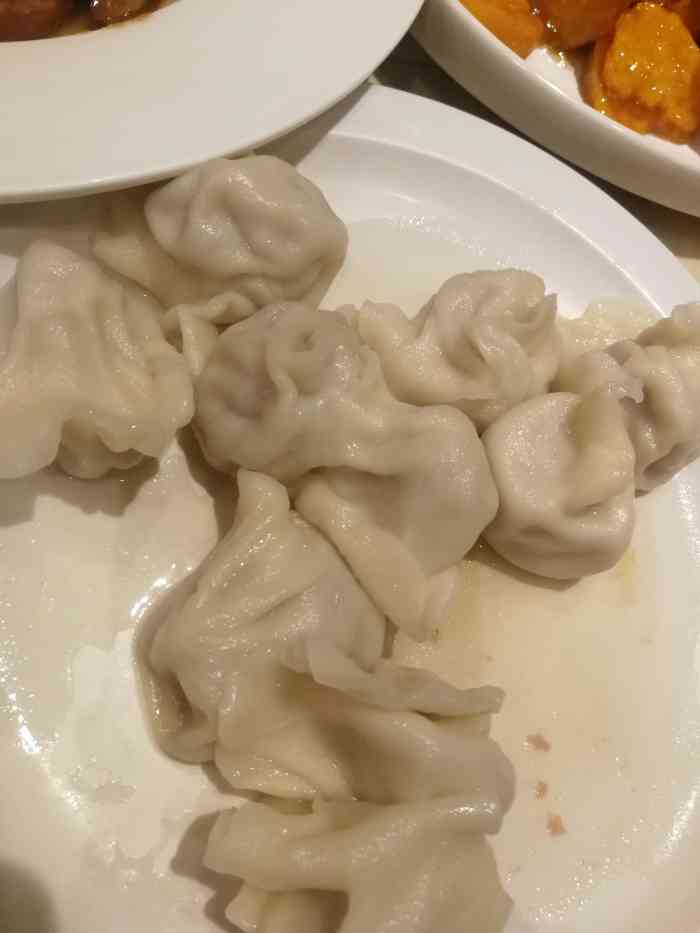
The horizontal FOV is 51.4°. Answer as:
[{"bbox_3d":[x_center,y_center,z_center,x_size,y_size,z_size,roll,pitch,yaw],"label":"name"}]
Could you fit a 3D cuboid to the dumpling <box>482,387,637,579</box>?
[{"bbox_3d":[0.060,0.004,0.208,0.041,0.032,0.055,16,63,-9],"label":"dumpling"}]

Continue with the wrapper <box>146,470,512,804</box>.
[{"bbox_3d":[-0.006,0.048,0.168,0.085,0.034,0.058,27,62,-3],"label":"wrapper"}]

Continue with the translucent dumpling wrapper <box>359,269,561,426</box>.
[{"bbox_3d":[0.036,-0.036,0.219,0.061,0.032,0.044,-10,70,-20],"label":"translucent dumpling wrapper"}]

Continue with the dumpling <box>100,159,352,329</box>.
[{"bbox_3d":[-0.033,-0.065,0.210,0.062,0.034,0.044,-13,71,-21],"label":"dumpling"}]

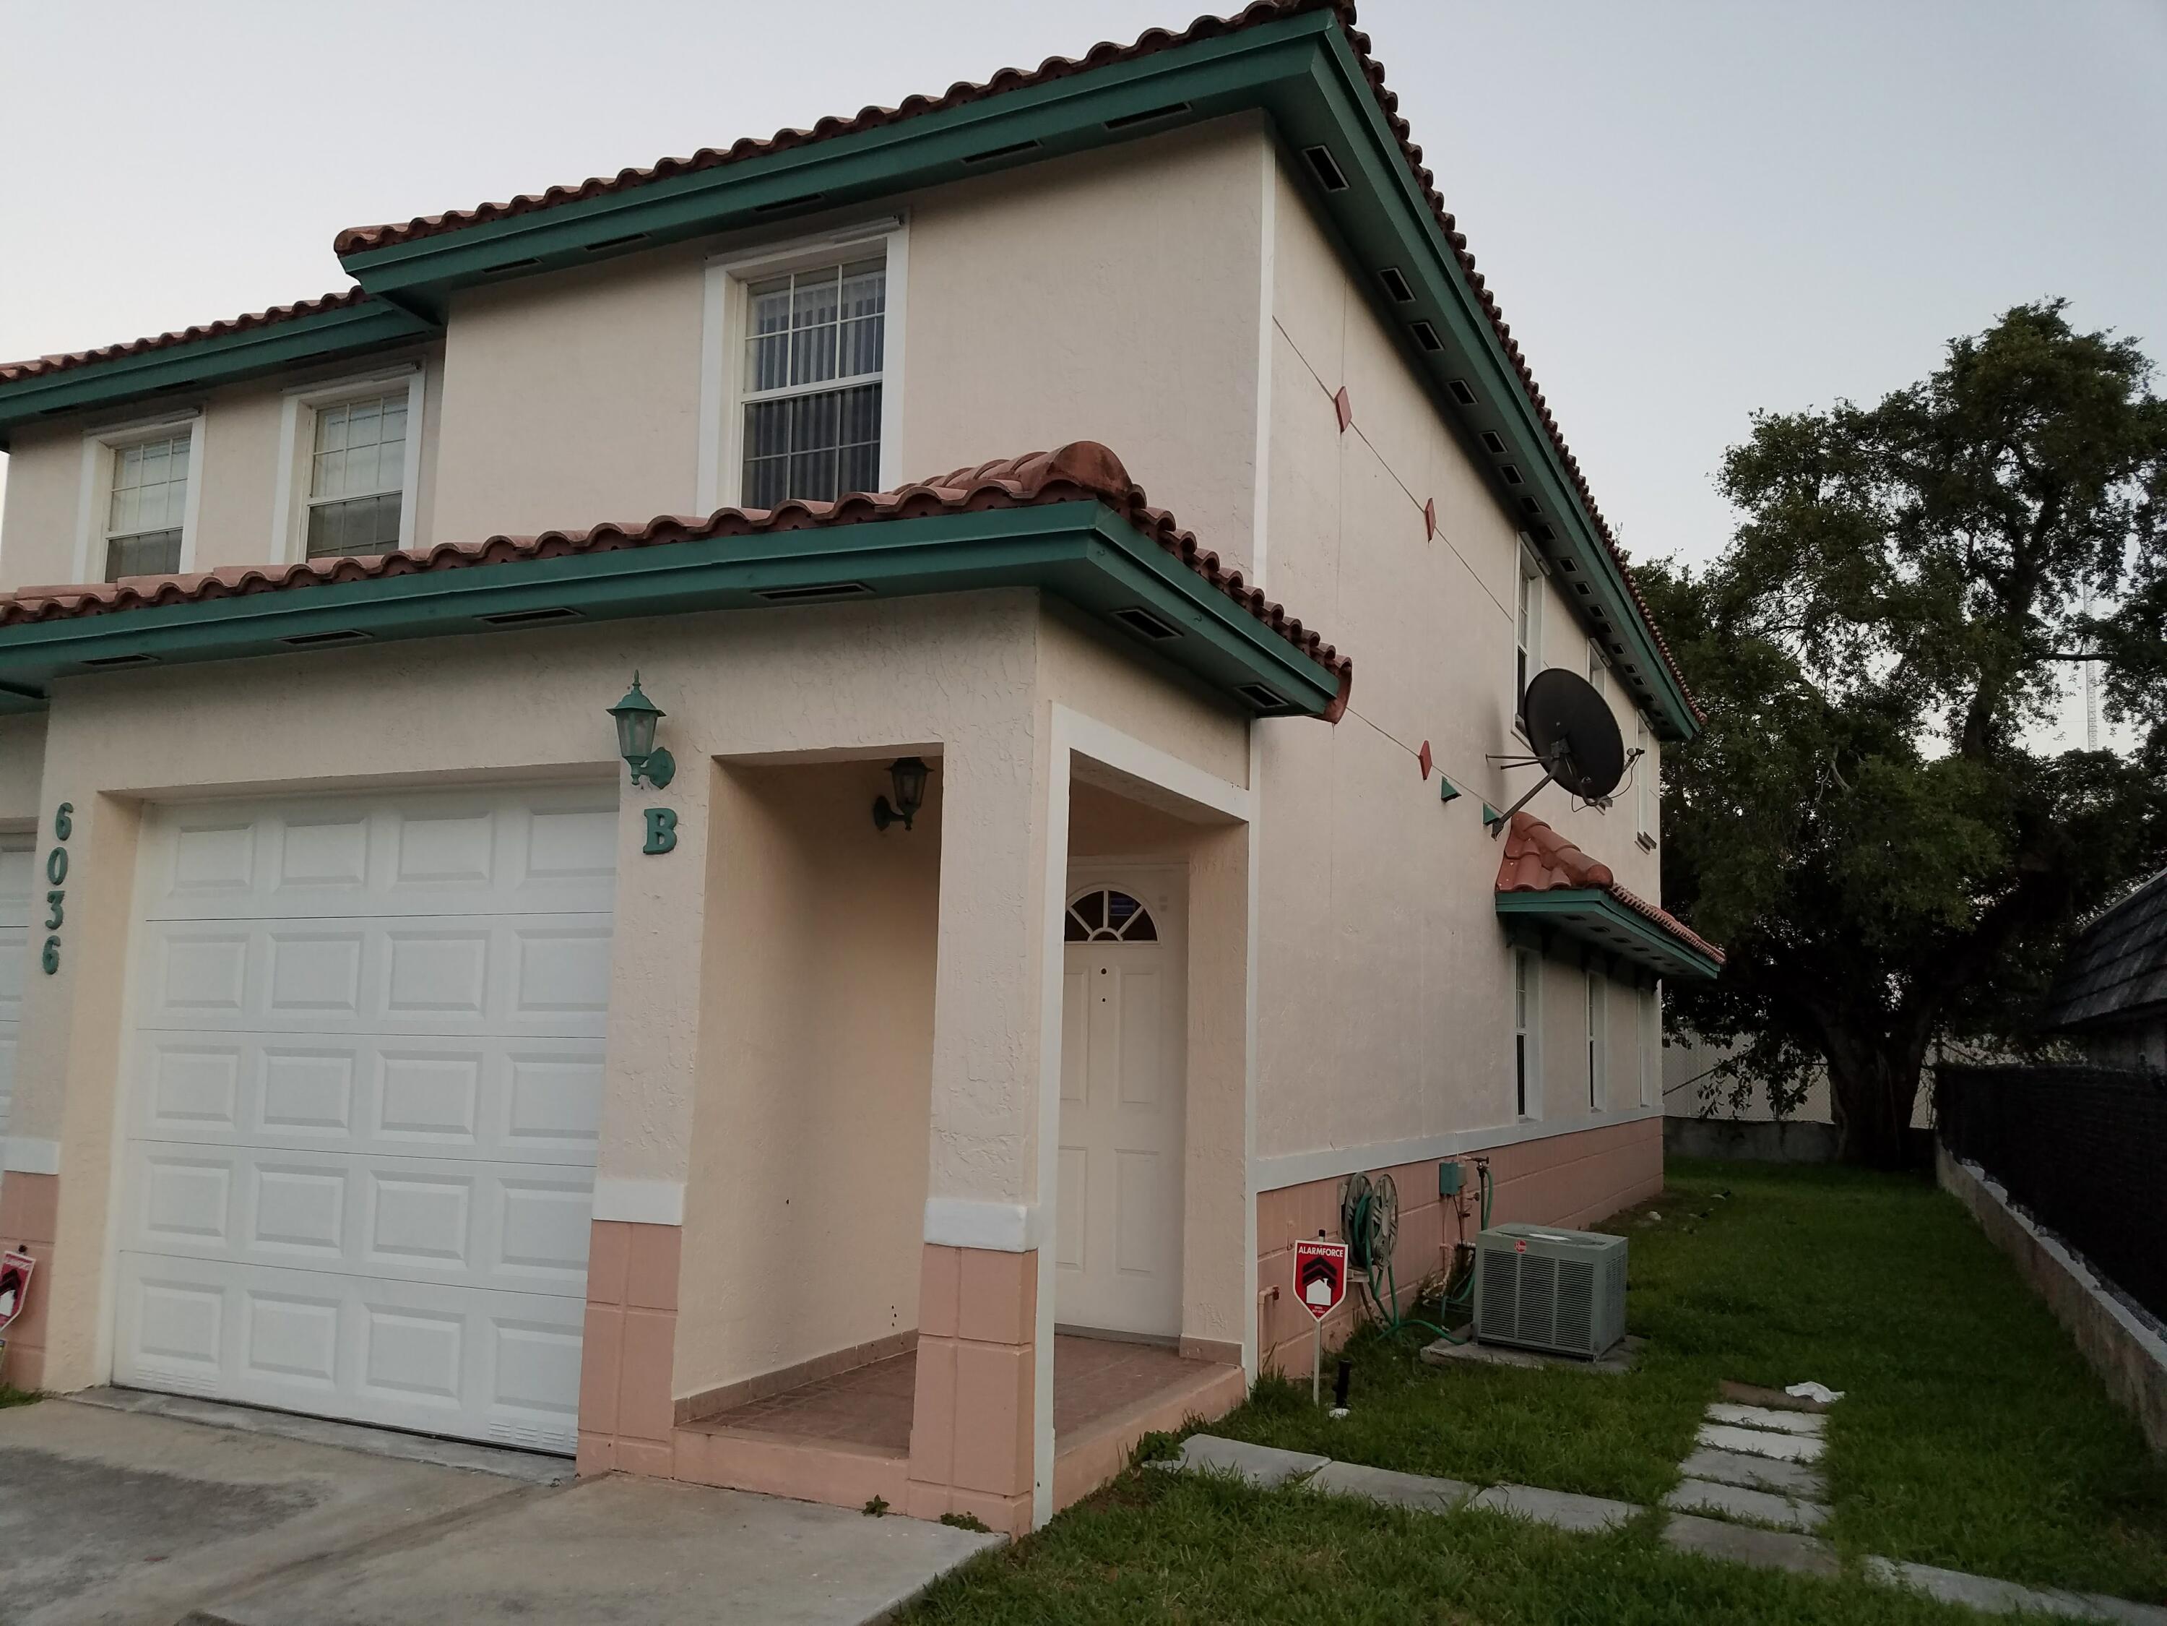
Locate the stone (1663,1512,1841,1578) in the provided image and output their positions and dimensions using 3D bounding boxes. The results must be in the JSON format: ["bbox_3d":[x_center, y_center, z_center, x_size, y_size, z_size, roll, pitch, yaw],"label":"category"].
[{"bbox_3d":[2.004,2.196,4.877,0.480,0.050,0.380,-3,-9,26],"label":"stone"}]

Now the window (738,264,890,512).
[{"bbox_3d":[-1.388,-2.156,8.285,0.973,1.370,0.120,-3,-9,26],"label":"window"}]

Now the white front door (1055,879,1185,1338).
[{"bbox_3d":[0.091,1.286,7.317,0.920,2.020,0.060,-3,-10,25],"label":"white front door"}]

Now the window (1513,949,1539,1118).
[{"bbox_3d":[3.186,1.614,11.837,0.120,1.206,0.836,-3,-9,26],"label":"window"}]

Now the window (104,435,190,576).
[{"bbox_3d":[-6.294,-1.869,10.981,0.973,1.343,0.120,-3,-9,26],"label":"window"}]

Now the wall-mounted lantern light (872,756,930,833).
[{"bbox_3d":[-0.707,-0.114,6.550,0.235,0.370,0.200,-3,-9,26],"label":"wall-mounted lantern light"}]

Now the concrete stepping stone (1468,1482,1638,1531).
[{"bbox_3d":[1.524,2.250,5.237,0.510,0.050,0.400,-4,-10,31],"label":"concrete stepping stone"}]

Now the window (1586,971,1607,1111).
[{"bbox_3d":[4.616,2.092,14.775,0.120,1.192,0.891,-3,-9,26],"label":"window"}]

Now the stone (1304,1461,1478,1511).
[{"bbox_3d":[1.014,2.268,5.435,0.530,0.050,0.400,-4,-10,31],"label":"stone"}]

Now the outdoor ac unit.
[{"bbox_3d":[2.406,2.429,8.317,0.610,0.540,0.670,-3,-10,29],"label":"outdoor ac unit"}]

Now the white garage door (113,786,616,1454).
[{"bbox_3d":[-2.778,1.113,6.303,2.760,2.440,0.070,-3,-10,25],"label":"white garage door"}]

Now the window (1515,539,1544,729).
[{"bbox_3d":[3.669,-1.329,13.503,0.140,1.500,1.150,-3,-10,25],"label":"window"}]

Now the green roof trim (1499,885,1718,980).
[{"bbox_3d":[5.030,1.220,14.828,0.671,0.171,8.837,-3,-9,26],"label":"green roof trim"}]

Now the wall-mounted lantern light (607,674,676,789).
[{"bbox_3d":[-1.499,-0.289,5.484,0.240,0.395,0.280,-3,-10,25],"label":"wall-mounted lantern light"}]

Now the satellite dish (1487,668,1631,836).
[{"bbox_3d":[3.401,-0.395,11.696,0.950,1.150,1.050,4,-9,-19],"label":"satellite dish"}]

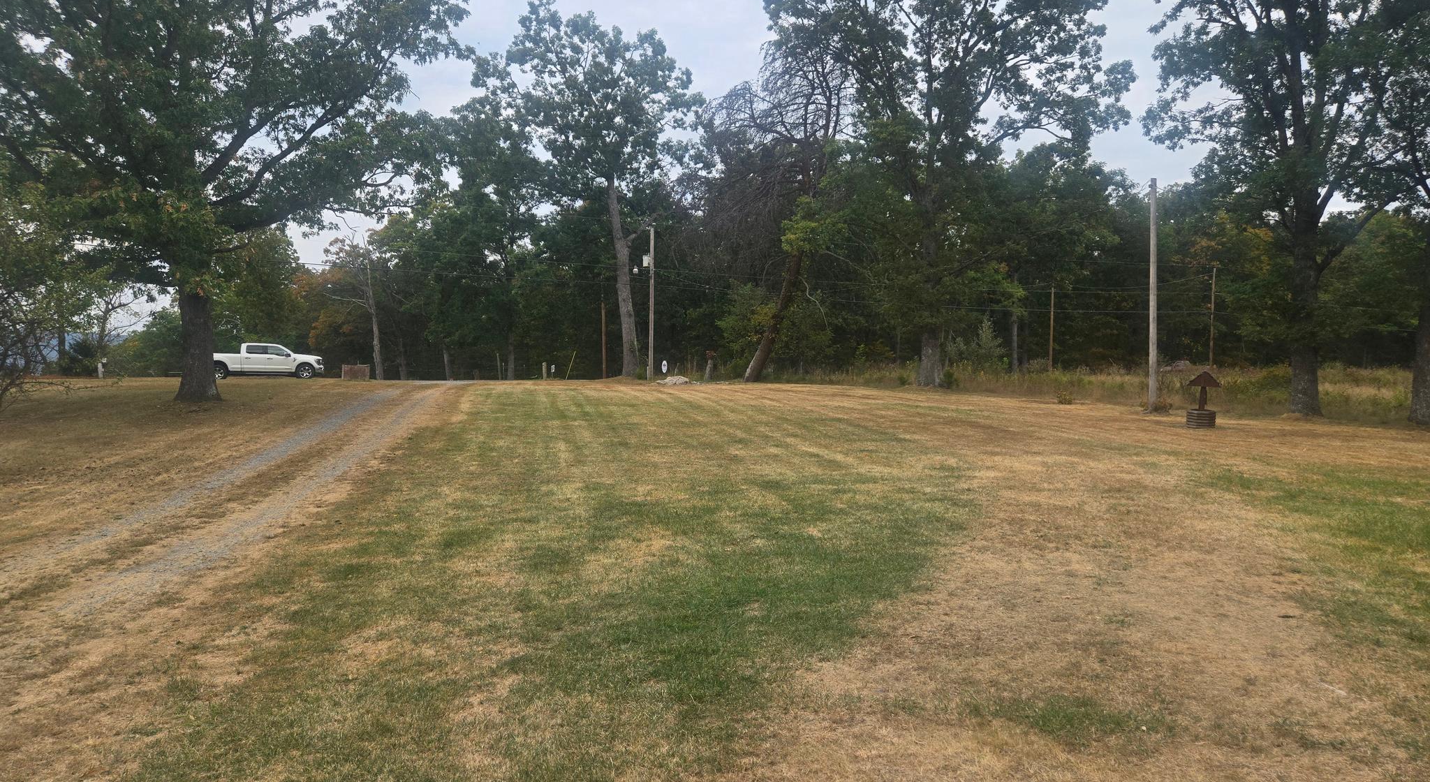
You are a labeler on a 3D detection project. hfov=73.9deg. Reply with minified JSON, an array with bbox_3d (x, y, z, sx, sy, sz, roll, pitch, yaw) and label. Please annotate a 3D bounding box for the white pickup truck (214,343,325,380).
[{"bbox_3d":[-23.224,-1.447,48.457,6.150,1.950,2.080,-1,3,-22],"label":"white pickup truck"}]

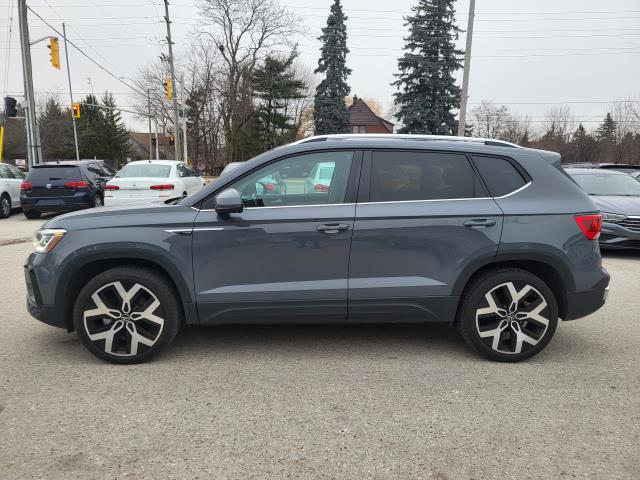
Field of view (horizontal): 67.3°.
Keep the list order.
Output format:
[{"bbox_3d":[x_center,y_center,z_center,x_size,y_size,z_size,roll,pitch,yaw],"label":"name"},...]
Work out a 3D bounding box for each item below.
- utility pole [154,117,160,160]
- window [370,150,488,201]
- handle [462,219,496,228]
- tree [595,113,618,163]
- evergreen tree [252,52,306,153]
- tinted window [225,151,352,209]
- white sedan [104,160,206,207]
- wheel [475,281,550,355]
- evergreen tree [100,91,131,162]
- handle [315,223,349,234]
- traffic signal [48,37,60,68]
[{"bbox_3d":[-16.947,-9.939,50.468,0.270,5.890,0.270,0,9,-3],"label":"utility pole"},{"bbox_3d":[0.757,-0.440,3.355,0.820,0.380,0.030,0,-9,-3],"label":"window"},{"bbox_3d":[1.067,-0.108,3.211,0.220,0.055,0.060,0,9,-1],"label":"handle"},{"bbox_3d":[36.889,-12.322,62.664,3.095,8.353,3.095,0,9,-3],"label":"tree"},{"bbox_3d":[-3.534,-10.552,40.840,4.660,10.568,4.660,0,9,-3],"label":"evergreen tree"},{"bbox_3d":[-0.210,-0.419,3.264,0.920,0.410,0.070,0,-12,-1],"label":"tinted window"},{"bbox_3d":[-4.229,-1.524,13.443,1.820,1.460,4.720,1,9,1],"label":"white sedan"},{"bbox_3d":[1.345,0.528,3.422,0.530,0.530,0.200,0,9,-1],"label":"wheel"},{"bbox_3d":[-24.454,-12.613,56.737,3.800,9.264,3.800,0,9,0],"label":"evergreen tree"},{"bbox_3d":[0.091,-0.080,3.229,0.230,0.065,0.060,0,9,-3],"label":"handle"},{"bbox_3d":[-9.168,-6.458,16.600,0.400,1.040,0.420,0,9,-3],"label":"traffic signal"}]

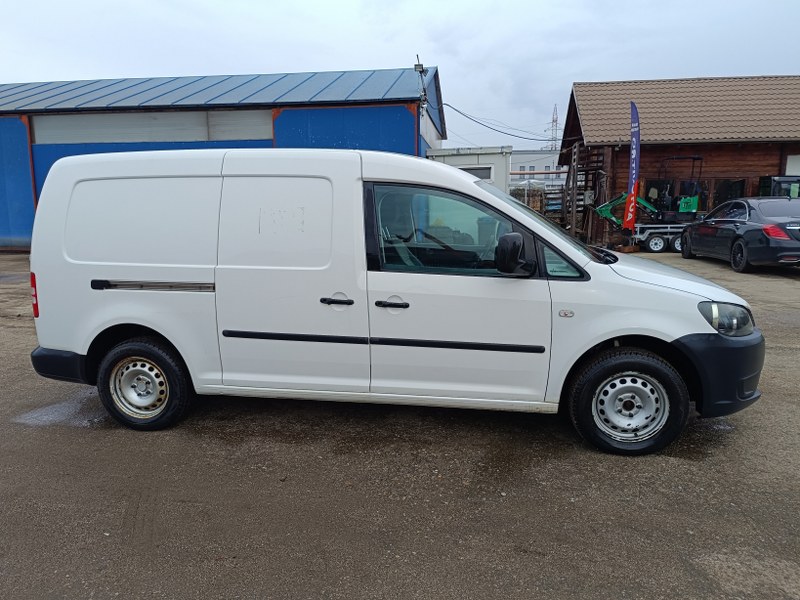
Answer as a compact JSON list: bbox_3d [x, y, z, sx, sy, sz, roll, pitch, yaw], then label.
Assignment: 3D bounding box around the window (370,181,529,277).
[{"bbox_3d":[0.283,-0.415,3.168,0.920,0.520,0.060,1,-4,9],"label":"window"}]

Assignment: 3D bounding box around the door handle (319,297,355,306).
[{"bbox_3d":[-0.367,0.018,3.236,0.205,0.042,0.055,1,10,9],"label":"door handle"}]

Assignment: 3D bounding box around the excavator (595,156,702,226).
[{"bbox_3d":[7.160,-3.080,16.200,2.850,2.150,1.050,1,9,7],"label":"excavator"}]

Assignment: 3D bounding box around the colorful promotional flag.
[{"bbox_3d":[6.260,-3.580,15.000,0.480,3.500,0.200,2,9,18],"label":"colorful promotional flag"}]

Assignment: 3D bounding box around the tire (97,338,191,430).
[{"bbox_3d":[-1.662,0.545,3.653,0.630,0.630,0.200,1,10,9],"label":"tire"}]

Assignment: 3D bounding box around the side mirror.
[{"bbox_3d":[0.616,-0.244,2.981,0.190,0.235,0.200,1,10,9],"label":"side mirror"}]

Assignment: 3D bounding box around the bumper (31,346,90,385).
[{"bbox_3d":[-2.194,0.292,4.483,0.640,0.280,1.760,1,10,9],"label":"bumper"}]

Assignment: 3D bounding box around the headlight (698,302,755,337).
[{"bbox_3d":[1.860,0.092,3.167,0.440,0.220,0.400,1,10,9],"label":"headlight"}]

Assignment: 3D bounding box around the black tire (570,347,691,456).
[{"bbox_3d":[1.308,0.580,3.193,0.630,0.630,0.200,1,10,9],"label":"black tire"}]

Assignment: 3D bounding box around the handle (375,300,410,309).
[{"bbox_3d":[-0.044,0.030,3.188,0.205,0.042,0.055,1,10,9],"label":"handle"}]

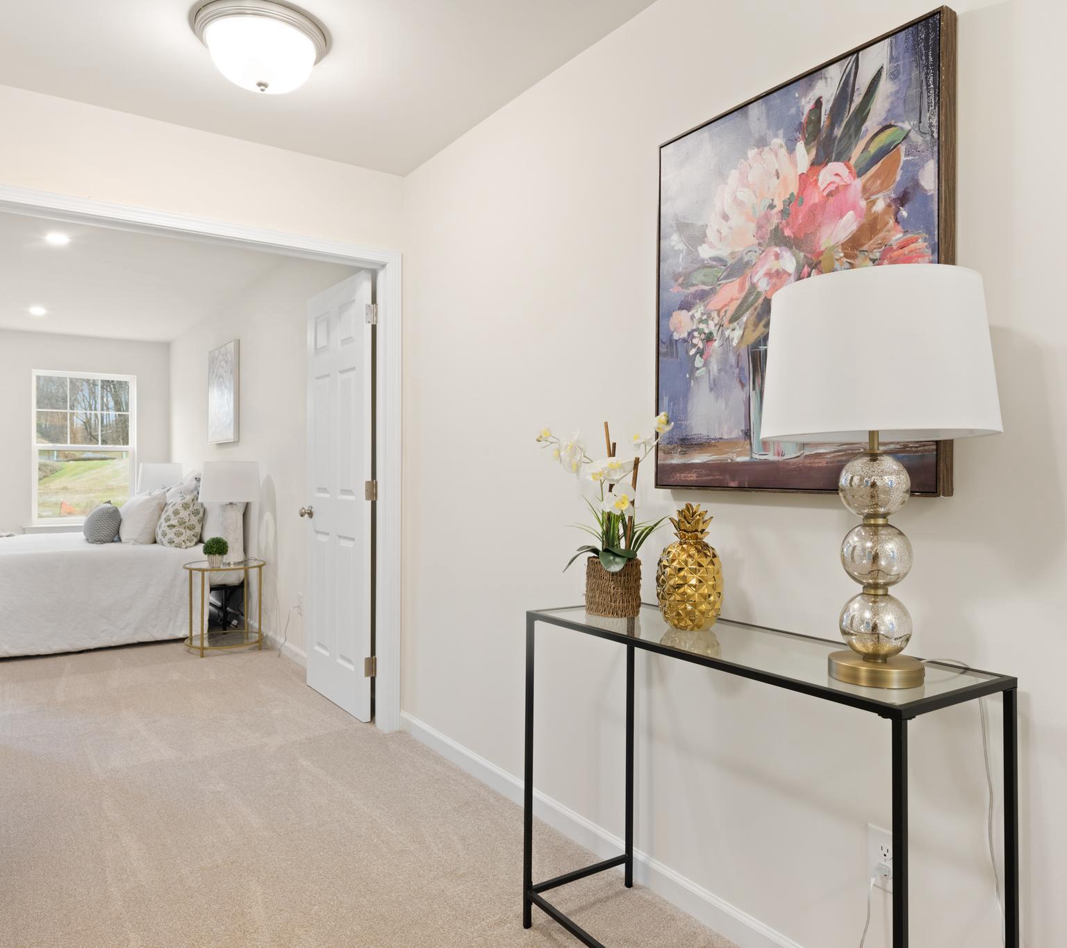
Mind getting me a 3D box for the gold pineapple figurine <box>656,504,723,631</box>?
[{"bbox_3d":[0.353,0.208,1.691,0.150,0.272,0.150,0,0,0],"label":"gold pineapple figurine"}]

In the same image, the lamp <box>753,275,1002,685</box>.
[{"bbox_3d":[0.583,0.016,1.286,0.373,0.660,0.373,0,0,-36],"label":"lamp"}]

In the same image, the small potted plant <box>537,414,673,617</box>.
[{"bbox_3d":[0.184,0.104,1.852,0.240,0.480,0.330,0,0,-36],"label":"small potted plant"}]

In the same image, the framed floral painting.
[{"bbox_3d":[0.561,-0.411,1.697,0.048,0.905,0.732,0,0,-36],"label":"framed floral painting"}]

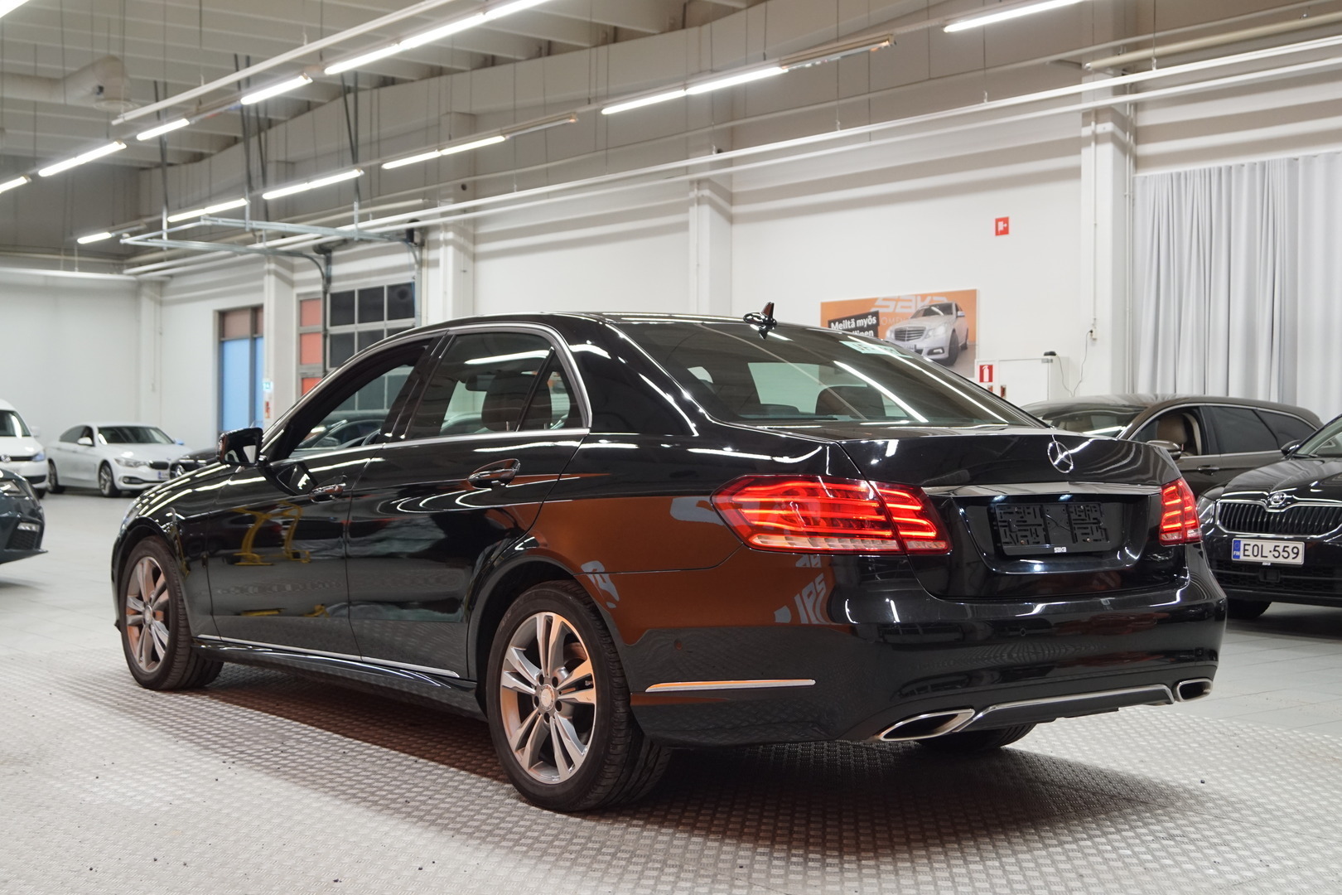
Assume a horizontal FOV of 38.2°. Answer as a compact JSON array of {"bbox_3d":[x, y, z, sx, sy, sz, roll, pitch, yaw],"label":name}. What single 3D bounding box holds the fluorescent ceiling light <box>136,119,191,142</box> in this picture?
[{"bbox_3d":[-5.567,-3.490,21.231,0.120,0.100,1.569,0,0,-35],"label":"fluorescent ceiling light"}]

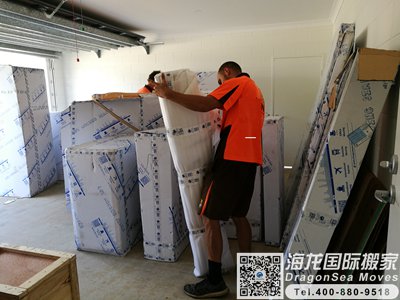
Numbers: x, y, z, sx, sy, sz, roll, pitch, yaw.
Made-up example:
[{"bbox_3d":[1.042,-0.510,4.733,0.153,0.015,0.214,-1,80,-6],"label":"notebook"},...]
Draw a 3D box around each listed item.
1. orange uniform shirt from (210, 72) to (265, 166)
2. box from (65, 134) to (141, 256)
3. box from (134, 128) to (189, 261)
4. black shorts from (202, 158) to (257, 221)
[{"bbox_3d":[0.280,-0.229,2.266,0.370,0.660,0.450,3,11,33],"label":"orange uniform shirt"},{"bbox_3d":[-0.881,0.430,3.272,0.534,1.006,0.787,1,9,17],"label":"box"},{"bbox_3d":[-0.300,0.384,3.009,0.311,1.133,0.647,1,9,17],"label":"box"},{"bbox_3d":[0.220,0.280,2.327,0.360,0.480,0.380,3,11,33],"label":"black shorts"}]

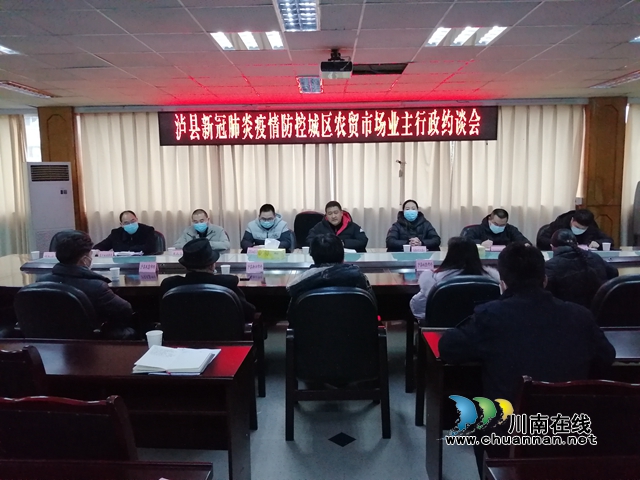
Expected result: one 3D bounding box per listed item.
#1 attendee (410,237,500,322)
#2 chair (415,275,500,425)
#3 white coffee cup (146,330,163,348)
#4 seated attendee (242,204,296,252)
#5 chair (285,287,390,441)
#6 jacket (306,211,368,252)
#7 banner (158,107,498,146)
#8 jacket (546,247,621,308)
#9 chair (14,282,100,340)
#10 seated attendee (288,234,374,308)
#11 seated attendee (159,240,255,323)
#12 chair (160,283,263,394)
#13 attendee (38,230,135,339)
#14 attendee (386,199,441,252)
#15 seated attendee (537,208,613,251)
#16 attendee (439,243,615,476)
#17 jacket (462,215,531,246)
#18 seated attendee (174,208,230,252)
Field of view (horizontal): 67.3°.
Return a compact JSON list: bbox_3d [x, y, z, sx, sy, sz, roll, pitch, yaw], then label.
[{"bbox_3d":[0.911,0.537,3.338,0.580,1.200,0.750,-1,8,1],"label":"attendee"},{"bbox_3d":[0.920,0.673,3.185,0.625,0.970,0.630,-1,8,1],"label":"chair"},{"bbox_3d":[-0.808,0.487,2.354,0.077,0.082,0.077,-1,8,0],"label":"white coffee cup"},{"bbox_3d":[-0.565,0.250,5.419,0.600,1.280,0.780,-1,8,1],"label":"seated attendee"},{"bbox_3d":[0.106,0.679,3.058,0.619,0.934,0.609,-1,8,1],"label":"chair"},{"bbox_3d":[0.182,0.022,5.223,0.650,0.690,0.528,-1,8,1],"label":"jacket"},{"bbox_3d":[0.130,-1.732,7.334,5.148,0.506,0.090,-1,8,1],"label":"banner"},{"bbox_3d":[1.768,0.326,3.330,0.540,0.620,0.460,-2,8,-9],"label":"jacket"},{"bbox_3d":[-1.600,0.703,3.208,0.625,0.970,0.630,1,8,12],"label":"chair"},{"bbox_3d":[0.071,0.527,3.202,0.558,1.198,0.812,-1,8,1],"label":"seated attendee"},{"bbox_3d":[-0.738,0.575,3.316,0.600,1.200,0.800,0,8,4],"label":"seated attendee"},{"bbox_3d":[-0.707,0.697,3.167,0.625,0.970,0.630,-1,8,1],"label":"chair"},{"bbox_3d":[-1.462,0.529,3.217,0.589,1.228,0.812,1,8,15],"label":"attendee"},{"bbox_3d":[0.996,0.212,5.184,0.568,1.279,0.761,-1,8,1],"label":"attendee"},{"bbox_3d":[2.744,0.242,5.316,0.740,1.220,0.800,-1,8,1],"label":"seated attendee"},{"bbox_3d":[0.895,0.637,2.121,0.720,1.320,0.720,-1,8,1],"label":"attendee"},{"bbox_3d":[1.899,0.072,5.334,0.700,0.680,0.500,-1,8,1],"label":"jacket"},{"bbox_3d":[-1.267,0.268,5.207,0.589,1.218,0.761,-1,8,1],"label":"seated attendee"}]

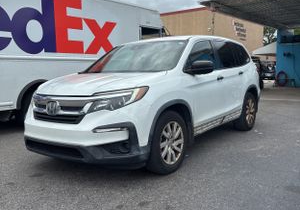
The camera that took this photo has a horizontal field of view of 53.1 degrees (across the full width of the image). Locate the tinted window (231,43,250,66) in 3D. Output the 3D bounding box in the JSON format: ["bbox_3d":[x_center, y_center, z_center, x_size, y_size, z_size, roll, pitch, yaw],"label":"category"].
[{"bbox_3d":[1.629,-0.905,5.449,0.080,0.410,0.720,-18,-4,32],"label":"tinted window"}]

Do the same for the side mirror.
[{"bbox_3d":[0.623,-0.462,3.729,0.280,0.200,0.220,3,8,35],"label":"side mirror"}]

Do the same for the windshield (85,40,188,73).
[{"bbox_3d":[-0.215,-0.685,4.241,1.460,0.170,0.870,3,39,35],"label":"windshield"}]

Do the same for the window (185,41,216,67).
[{"bbox_3d":[0.656,-0.673,4.024,0.080,0.430,1.020,-19,-5,36],"label":"window"}]

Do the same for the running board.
[{"bbox_3d":[1.032,0.243,4.518,0.150,0.130,1.780,3,8,35],"label":"running board"}]

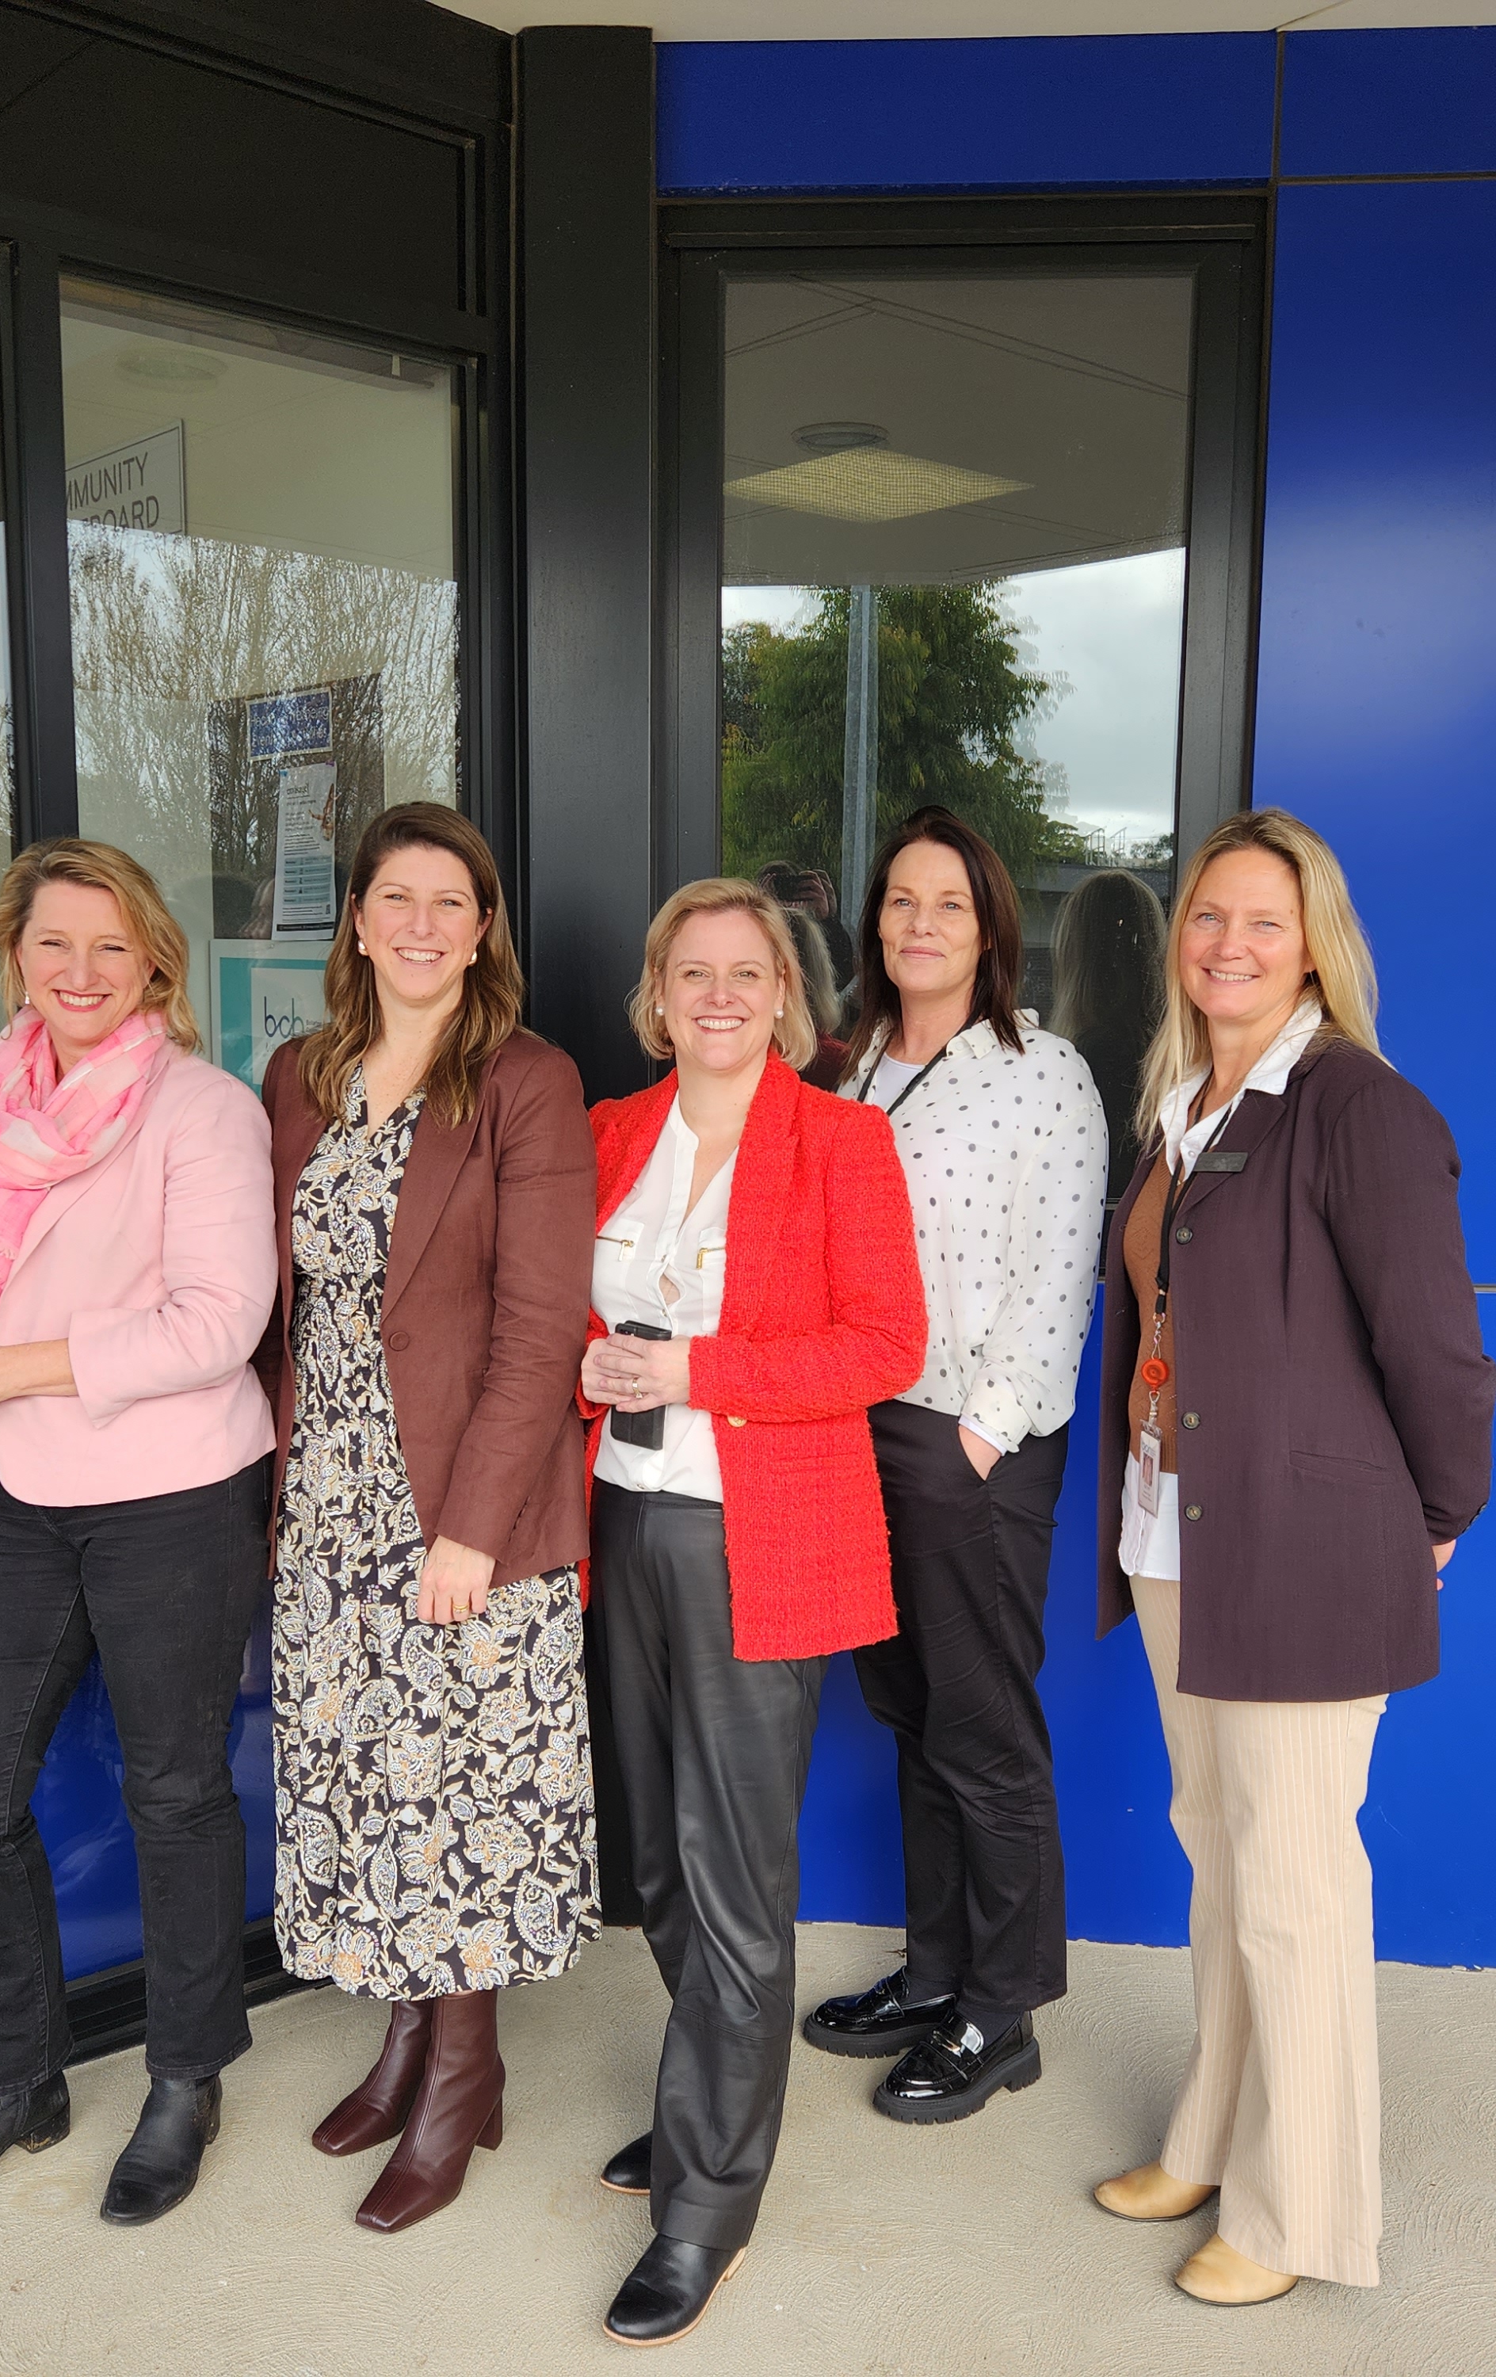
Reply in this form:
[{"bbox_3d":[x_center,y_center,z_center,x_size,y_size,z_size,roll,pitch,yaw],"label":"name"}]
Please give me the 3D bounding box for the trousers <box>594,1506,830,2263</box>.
[{"bbox_3d":[-0.044,0.769,2.473,0.340,0.910,0.340,4,7,26],"label":"trousers"}]

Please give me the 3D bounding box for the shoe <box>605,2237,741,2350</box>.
[{"bbox_3d":[-0.076,1.193,2.411,0.098,0.100,0.260,3,7,23],"label":"shoe"}]

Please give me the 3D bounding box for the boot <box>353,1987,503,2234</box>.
[{"bbox_3d":[-0.384,1.104,2.588,0.092,0.230,0.250,4,7,24],"label":"boot"}]

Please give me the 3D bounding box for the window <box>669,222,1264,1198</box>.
[{"bbox_3d":[0.307,-0.644,3.042,0.852,1.447,0.080,1,7,5],"label":"window"}]

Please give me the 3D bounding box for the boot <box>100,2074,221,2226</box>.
[{"bbox_3d":[-0.712,1.142,2.603,0.100,0.165,0.250,3,7,22],"label":"boot"}]

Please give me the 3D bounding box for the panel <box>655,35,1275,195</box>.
[{"bbox_3d":[0.297,-1.486,2.927,0.855,0.207,0.030,1,7,5],"label":"panel"}]

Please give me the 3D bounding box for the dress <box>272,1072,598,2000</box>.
[{"bbox_3d":[-0.376,0.405,2.578,0.420,1.160,0.330,4,8,31],"label":"dress"}]

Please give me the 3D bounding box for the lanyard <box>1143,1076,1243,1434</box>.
[{"bbox_3d":[0.527,0.050,2.361,0.170,0.450,0.140,-4,8,-33],"label":"lanyard"}]

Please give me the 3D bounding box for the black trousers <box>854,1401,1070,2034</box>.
[{"bbox_3d":[0.287,0.673,2.835,0.300,0.920,0.360,-5,8,-39],"label":"black trousers"}]

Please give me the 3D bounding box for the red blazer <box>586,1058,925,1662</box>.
[{"bbox_3d":[-0.002,0.184,2.396,0.440,0.680,0.280,4,7,28],"label":"red blazer"}]

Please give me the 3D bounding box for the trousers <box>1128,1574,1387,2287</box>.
[{"bbox_3d":[0.587,0.761,2.472,0.280,0.930,0.340,-3,8,-30],"label":"trousers"}]

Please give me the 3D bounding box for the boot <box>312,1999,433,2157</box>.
[{"bbox_3d":[-0.462,1.094,2.753,0.100,0.230,0.250,6,9,42],"label":"boot"}]

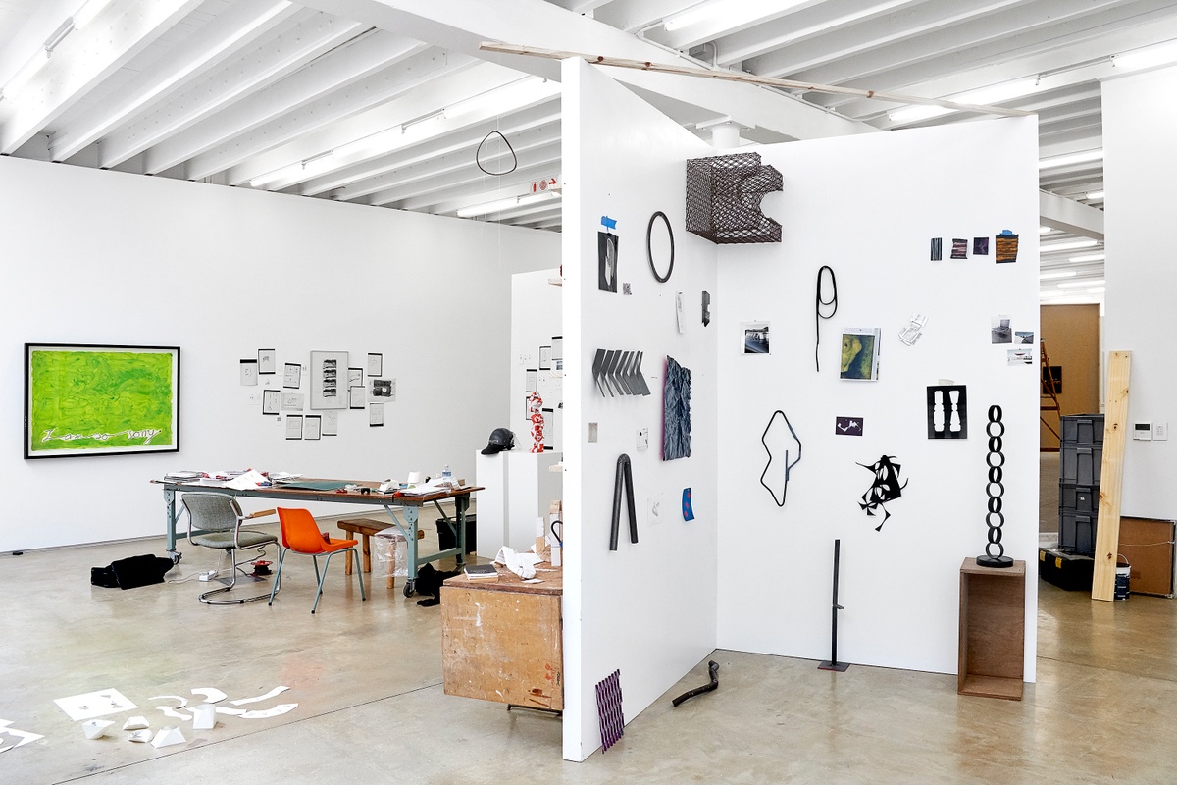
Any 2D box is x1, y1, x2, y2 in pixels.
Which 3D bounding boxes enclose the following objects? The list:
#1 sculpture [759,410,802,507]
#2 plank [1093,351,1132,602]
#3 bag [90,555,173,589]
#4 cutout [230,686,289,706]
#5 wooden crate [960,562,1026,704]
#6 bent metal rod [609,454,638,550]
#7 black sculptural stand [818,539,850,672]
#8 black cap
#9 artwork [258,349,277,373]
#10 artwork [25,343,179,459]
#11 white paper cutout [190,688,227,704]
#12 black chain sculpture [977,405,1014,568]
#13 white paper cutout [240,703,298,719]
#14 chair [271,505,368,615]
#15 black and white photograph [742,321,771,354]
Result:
[{"bbox_3d":[1.156,0.400,5.313,0.240,0.580,0.040,0,1,21],"label":"sculpture"},{"bbox_3d":[4.085,0.623,6.880,0.144,1.979,0.022,1,-16,42],"label":"plank"},{"bbox_3d":[-3.870,1.536,7.519,0.590,0.190,0.400,0,0,-14],"label":"bag"},{"bbox_3d":[-1.759,1.640,4.748,0.127,0.020,0.305,0,0,36],"label":"cutout"},{"bbox_3d":[2.244,1.313,4.943,0.317,0.680,0.350,0,0,24],"label":"wooden crate"},{"bbox_3d":[0.172,0.512,4.199,0.040,0.435,0.274,0,1,27],"label":"bent metal rod"},{"bbox_3d":[1.482,1.267,5.309,0.155,0.765,0.172,0,0,24],"label":"black sculptural stand"},{"bbox_3d":[-0.878,0.474,8.450,0.310,0.235,0.235,-1,1,-42],"label":"black cap"},{"bbox_3d":[-3.784,-0.357,10.401,0.193,0.282,0.008,0,0,-40],"label":"artwork"},{"bbox_3d":[-4.878,0.086,8.943,1.415,1.120,0.050,-1,1,-40],"label":"artwork"},{"bbox_3d":[-2.013,1.600,4.692,0.120,0.010,0.284,-1,1,-44],"label":"white paper cutout"},{"bbox_3d":[2.221,0.503,4.814,0.203,0.872,0.203,0,1,21],"label":"black chain sculpture"},{"bbox_3d":[-1.594,1.603,4.438,0.300,0.010,0.143,-1,1,-37],"label":"white paper cutout"},{"bbox_3d":[-2.040,1.211,6.647,0.480,0.740,0.530,0,1,36],"label":"chair"},{"bbox_3d":[1.018,-0.330,5.372,0.182,0.200,0.010,0,1,21],"label":"black and white photograph"}]

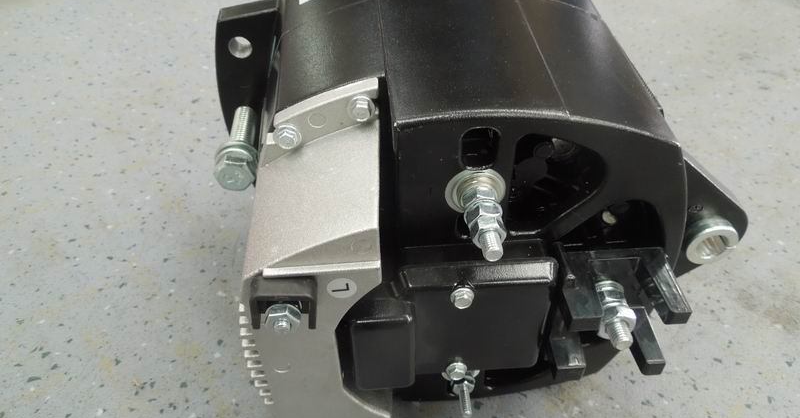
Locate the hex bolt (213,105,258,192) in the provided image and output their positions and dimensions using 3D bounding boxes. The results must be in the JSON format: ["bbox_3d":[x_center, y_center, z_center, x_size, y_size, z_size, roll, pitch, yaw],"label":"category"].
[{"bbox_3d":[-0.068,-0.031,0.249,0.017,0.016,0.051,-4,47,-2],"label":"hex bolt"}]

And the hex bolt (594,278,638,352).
[{"bbox_3d":[0.094,0.046,0.254,0.016,0.016,0.034,-4,47,-2],"label":"hex bolt"}]

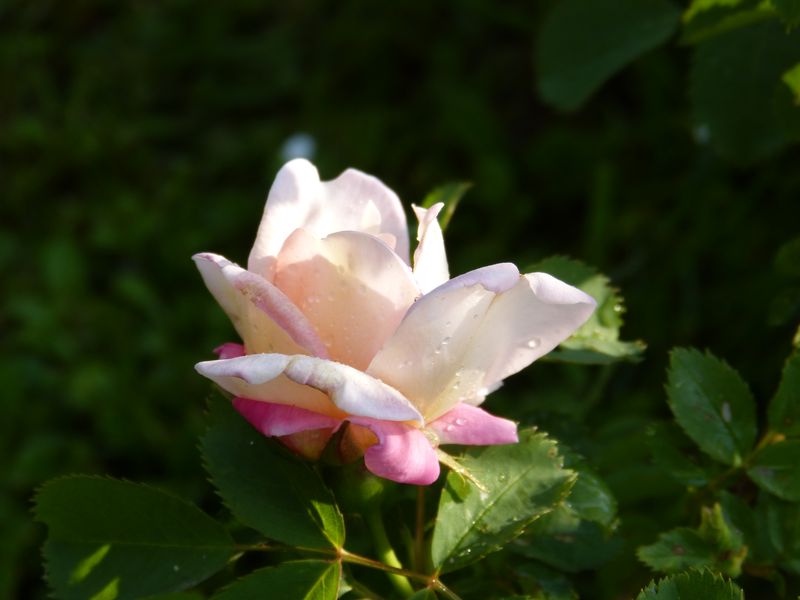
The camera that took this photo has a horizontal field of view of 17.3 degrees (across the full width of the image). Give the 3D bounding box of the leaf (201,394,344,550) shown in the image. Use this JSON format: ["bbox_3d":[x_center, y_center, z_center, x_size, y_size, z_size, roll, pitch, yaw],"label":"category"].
[{"bbox_3d":[-0.027,0.036,0.560,0.026,0.010,0.049,-34,62,-13],"label":"leaf"}]

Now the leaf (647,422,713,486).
[{"bbox_3d":[0.065,0.036,0.610,0.015,0.008,0.021,-35,57,-18],"label":"leaf"}]

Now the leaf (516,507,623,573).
[{"bbox_3d":[0.037,0.053,0.590,0.025,0.009,0.020,2,45,2],"label":"leaf"}]

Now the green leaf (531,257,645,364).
[{"bbox_3d":[0.040,0.002,0.585,0.030,0.012,0.026,4,56,-8],"label":"green leaf"}]

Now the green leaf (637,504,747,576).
[{"bbox_3d":[0.066,0.055,0.600,0.025,0.014,0.018,0,49,0],"label":"green leaf"}]

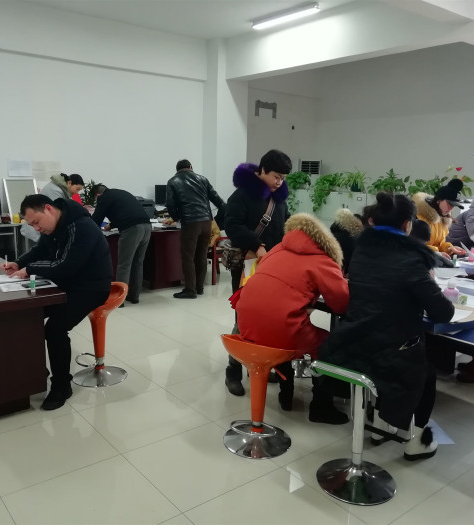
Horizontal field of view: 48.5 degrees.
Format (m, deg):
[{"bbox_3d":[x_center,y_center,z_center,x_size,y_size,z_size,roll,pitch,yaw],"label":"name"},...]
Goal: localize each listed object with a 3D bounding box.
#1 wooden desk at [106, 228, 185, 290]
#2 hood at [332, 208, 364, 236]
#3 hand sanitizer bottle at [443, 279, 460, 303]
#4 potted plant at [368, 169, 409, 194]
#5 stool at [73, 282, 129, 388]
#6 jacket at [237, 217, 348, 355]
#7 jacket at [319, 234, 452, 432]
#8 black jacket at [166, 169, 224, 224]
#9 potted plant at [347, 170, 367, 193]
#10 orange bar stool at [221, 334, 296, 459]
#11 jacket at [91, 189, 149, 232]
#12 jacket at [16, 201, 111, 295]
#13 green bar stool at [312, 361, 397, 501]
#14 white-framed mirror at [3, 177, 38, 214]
[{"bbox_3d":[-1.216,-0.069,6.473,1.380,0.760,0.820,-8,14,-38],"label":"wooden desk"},{"bbox_3d":[0.809,-0.293,3.850,0.240,0.240,0.290,4,11,15],"label":"hood"},{"bbox_3d":[1.220,0.157,2.997,0.075,0.150,0.085,-8,14,-38],"label":"hand sanitizer bottle"},{"bbox_3d":[2.434,-1.293,8.448,0.550,0.440,0.620,-8,14,-38],"label":"potted plant"},{"bbox_3d":[-0.979,0.495,3.739,0.400,0.670,0.400,-8,14,-38],"label":"stool"},{"bbox_3d":[0.338,0.113,3.051,0.670,0.800,0.540,-8,14,-39],"label":"jacket"},{"bbox_3d":[0.742,0.345,2.722,0.620,1.000,0.550,-9,15,-43],"label":"jacket"},{"bbox_3d":[-0.482,-0.754,6.045,0.620,0.640,0.420,-4,12,-25],"label":"black jacket"},{"bbox_3d":[2.034,-1.379,8.949,0.380,0.400,0.380,-8,14,-38],"label":"potted plant"},{"bbox_3d":[0.124,0.682,2.883,0.400,0.650,0.400,-8,14,-38],"label":"orange bar stool"},{"bbox_3d":[-1.262,-0.557,5.737,0.650,0.520,0.520,10,14,41],"label":"jacket"},{"bbox_3d":[-1.160,-0.109,3.601,0.580,0.640,0.550,-6,12,-31],"label":"jacket"},{"bbox_3d":[0.617,0.763,2.516,0.470,0.640,0.420,-8,14,-38],"label":"green bar stool"},{"bbox_3d":[-2.707,-0.789,6.681,0.410,0.609,0.025,-6,-21,-38],"label":"white-framed mirror"}]

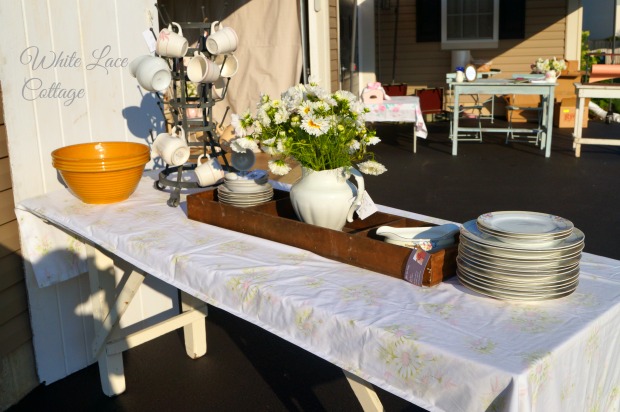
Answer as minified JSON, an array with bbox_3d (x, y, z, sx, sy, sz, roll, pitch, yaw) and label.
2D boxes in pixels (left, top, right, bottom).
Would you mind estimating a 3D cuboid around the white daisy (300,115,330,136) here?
[{"bbox_3d":[0.014,-0.206,1.717,0.080,0.055,0.055,-2,13,0],"label":"white daisy"}]

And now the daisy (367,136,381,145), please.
[{"bbox_3d":[0.174,-0.179,1.837,0.042,0.030,0.045,11,18,43],"label":"daisy"}]

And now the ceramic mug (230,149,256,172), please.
[{"bbox_3d":[-0.234,-0.160,2.360,0.088,0.100,0.092,-1,15,-6],"label":"ceramic mug"}]

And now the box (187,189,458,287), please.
[{"bbox_3d":[0.019,0.054,1.895,0.228,0.074,0.954,-14,18,-42],"label":"box"}]

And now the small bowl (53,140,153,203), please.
[{"bbox_3d":[-0.750,-0.111,2.464,0.344,0.176,0.344,-2,13,0],"label":"small bowl"}]

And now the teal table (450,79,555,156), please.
[{"bbox_3d":[2.175,-1.009,7.648,1.160,0.807,0.680,1,13,11],"label":"teal table"}]

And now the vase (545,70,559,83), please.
[{"bbox_3d":[2.669,-1.428,7.400,0.165,0.135,0.125,-4,13,-10],"label":"vase"}]

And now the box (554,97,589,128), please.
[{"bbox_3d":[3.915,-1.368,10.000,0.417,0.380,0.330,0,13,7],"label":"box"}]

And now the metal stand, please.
[{"bbox_3d":[-0.411,-0.339,2.364,0.310,0.646,0.310,-2,13,0],"label":"metal stand"}]

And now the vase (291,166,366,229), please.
[{"bbox_3d":[0.041,-0.011,1.854,0.235,0.197,0.190,6,15,31],"label":"vase"}]

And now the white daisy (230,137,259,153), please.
[{"bbox_3d":[-0.179,-0.167,1.837,0.078,0.045,0.060,8,16,37],"label":"white daisy"}]

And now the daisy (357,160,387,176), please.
[{"bbox_3d":[0.168,-0.103,1.837,0.083,0.047,0.060,-3,13,-6],"label":"daisy"}]

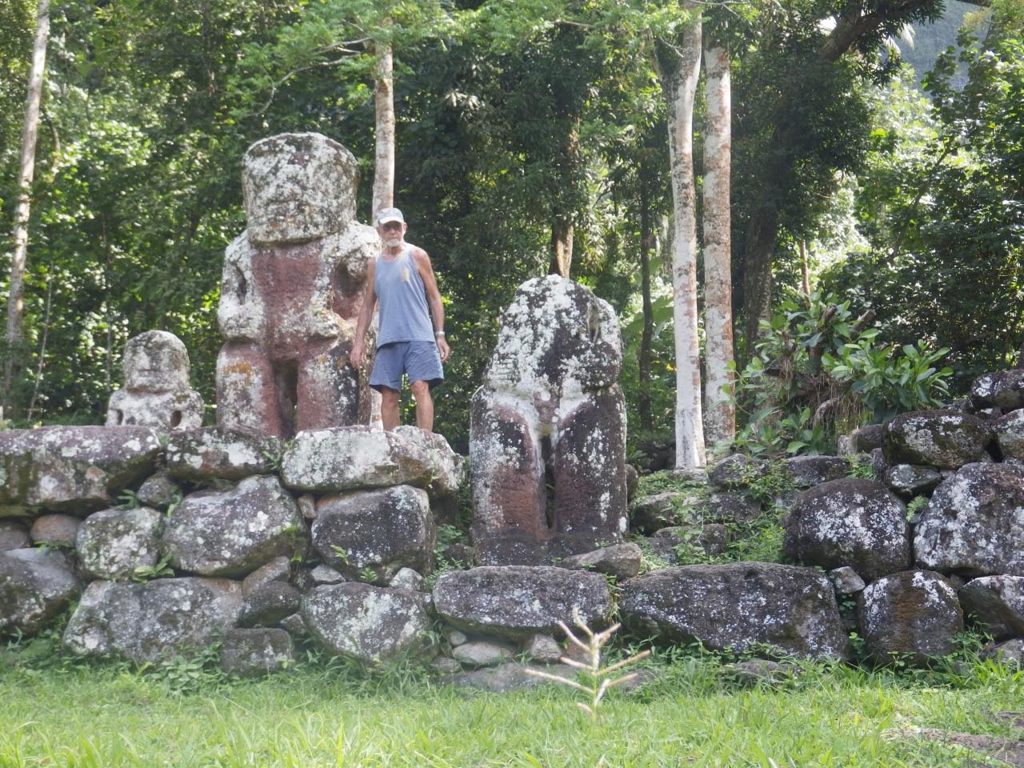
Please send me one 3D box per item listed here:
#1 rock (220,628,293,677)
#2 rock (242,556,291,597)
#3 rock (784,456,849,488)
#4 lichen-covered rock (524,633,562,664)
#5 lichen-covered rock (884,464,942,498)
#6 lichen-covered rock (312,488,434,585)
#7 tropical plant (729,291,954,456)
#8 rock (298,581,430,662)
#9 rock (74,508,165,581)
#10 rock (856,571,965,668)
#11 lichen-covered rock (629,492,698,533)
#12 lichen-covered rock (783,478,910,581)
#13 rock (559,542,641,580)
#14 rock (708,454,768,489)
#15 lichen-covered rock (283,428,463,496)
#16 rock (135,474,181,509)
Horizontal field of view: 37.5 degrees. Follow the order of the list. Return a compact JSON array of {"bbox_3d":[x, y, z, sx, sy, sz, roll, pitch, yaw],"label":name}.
[{"bbox_3d":[-1.669,1.763,9.850,0.481,0.341,0.380,0,-3,0],"label":"rock"},{"bbox_3d":[-1.596,1.252,9.820,0.330,0.270,0.320,0,-1,0],"label":"rock"},{"bbox_3d":[2.250,0.653,11.150,0.480,0.270,0.380,0,-1,0],"label":"rock"},{"bbox_3d":[0.214,1.746,9.950,0.252,0.205,0.220,0,-1,0],"label":"lichen-covered rock"},{"bbox_3d":[2.739,0.664,10.300,0.403,0.228,0.280,0,-1,0],"label":"lichen-covered rock"},{"bbox_3d":[-0.949,1.014,10.200,0.822,0.653,0.680,0,-3,0],"label":"lichen-covered rock"},{"bbox_3d":[2.619,-0.086,12.000,1.769,1.310,1.400,0,-3,0],"label":"tropical plant"},{"bbox_3d":[-0.963,1.586,9.950,0.855,0.543,0.620,0,-3,0],"label":"rock"},{"bbox_3d":[-2.627,1.074,10.100,0.585,0.510,0.500,0,-1,0],"label":"rock"},{"bbox_3d":[2.654,1.575,10.050,0.692,0.665,0.600,0,-1,0],"label":"rock"},{"bbox_3d":[1.105,0.942,11.000,0.525,0.312,0.420,0,-3,0],"label":"lichen-covered rock"},{"bbox_3d":[2.203,0.963,9.950,0.820,0.670,0.680,0,-1,0],"label":"lichen-covered rock"},{"bbox_3d":[0.592,1.194,10.100,0.554,0.261,0.350,0,-1,0],"label":"rock"},{"bbox_3d":[1.708,0.662,11.400,0.457,0.277,0.330,0,-1,0],"label":"rock"},{"bbox_3d":[-0.956,0.517,10.100,1.150,0.470,0.750,0,-1,0],"label":"lichen-covered rock"},{"bbox_3d":[-2.388,0.727,10.200,0.323,0.237,0.250,0,-1,0],"label":"rock"}]

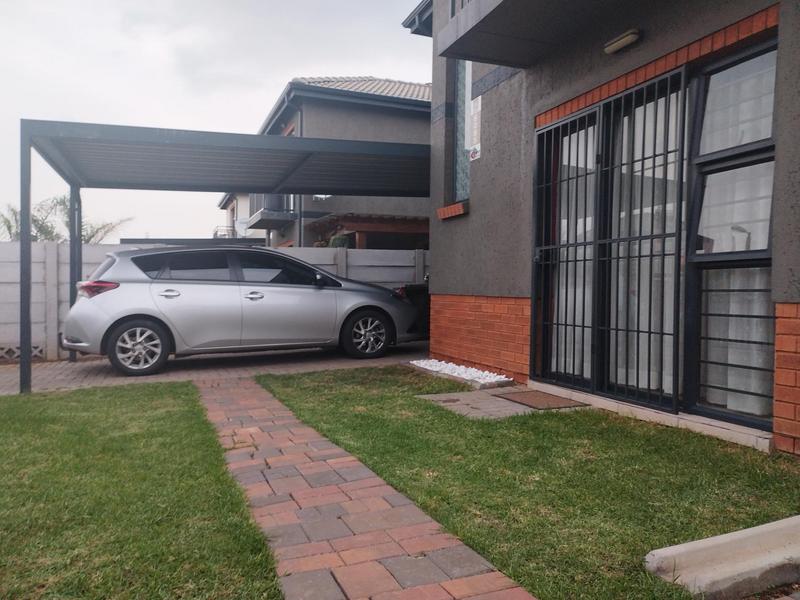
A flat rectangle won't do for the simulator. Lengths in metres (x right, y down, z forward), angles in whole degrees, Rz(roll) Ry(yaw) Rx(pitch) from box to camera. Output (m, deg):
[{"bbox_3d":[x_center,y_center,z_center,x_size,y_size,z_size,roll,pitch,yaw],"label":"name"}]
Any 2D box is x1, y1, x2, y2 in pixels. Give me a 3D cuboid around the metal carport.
[{"bbox_3d":[-1.400,-0.480,7.890,5.600,2.600,2.900,0,1,-22],"label":"metal carport"}]

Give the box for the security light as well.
[{"bbox_3d":[1.513,-1.760,4.092,0.080,0.080,0.280,0,1,-22],"label":"security light"}]

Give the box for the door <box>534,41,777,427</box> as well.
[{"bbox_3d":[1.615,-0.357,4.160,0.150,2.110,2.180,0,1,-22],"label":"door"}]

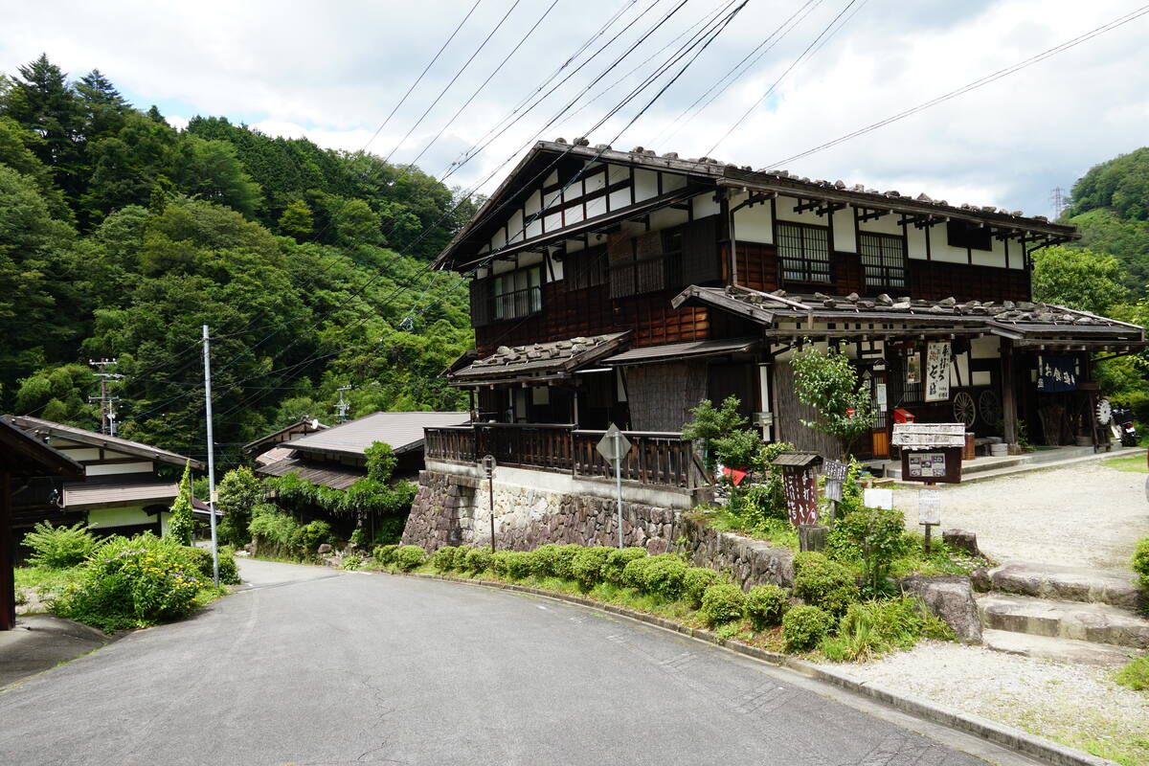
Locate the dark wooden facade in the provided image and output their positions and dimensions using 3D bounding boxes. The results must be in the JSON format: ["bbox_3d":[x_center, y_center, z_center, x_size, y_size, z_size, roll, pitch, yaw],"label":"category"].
[{"bbox_3d":[4.758,-2.072,22.514,15.800,7.900,14.600,-2,-1,-35],"label":"dark wooden facade"}]

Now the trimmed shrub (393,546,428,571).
[{"bbox_3d":[-3.716,3.955,19.500,0.770,0.600,0.750,-2,-1,-11],"label":"trimmed shrub"}]

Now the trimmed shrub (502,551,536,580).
[{"bbox_3d":[-1.010,3.345,15.800,0.640,0.560,0.640,-2,-1,-4],"label":"trimmed shrub"}]

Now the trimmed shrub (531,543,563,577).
[{"bbox_3d":[-0.412,2.680,13.000,0.520,0.500,0.520,-2,-1,-2],"label":"trimmed shrub"}]

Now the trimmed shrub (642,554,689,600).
[{"bbox_3d":[1.210,2.565,11.400,0.630,0.580,0.630,-3,-1,5],"label":"trimmed shrub"}]

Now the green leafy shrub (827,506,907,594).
[{"bbox_3d":[2.861,1.620,8.400,0.750,0.840,0.720,-3,-1,18],"label":"green leafy shrub"}]

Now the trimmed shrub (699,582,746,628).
[{"bbox_3d":[1.631,2.454,9.500,0.520,0.500,0.520,-3,-1,9],"label":"trimmed shrub"}]

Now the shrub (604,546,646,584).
[{"bbox_3d":[0.690,2.456,11.600,0.600,0.530,0.600,-2,-1,3],"label":"shrub"}]

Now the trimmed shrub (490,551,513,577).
[{"bbox_3d":[-1.368,3.414,16.300,0.540,0.520,0.540,-2,-1,-5],"label":"trimmed shrub"}]

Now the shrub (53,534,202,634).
[{"bbox_3d":[-5.380,2.386,10.400,1.750,1.100,1.500,-2,-1,-28],"label":"shrub"}]

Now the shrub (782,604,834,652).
[{"bbox_3d":[1.975,2.073,7.300,0.440,0.410,0.440,-3,-1,14],"label":"shrub"}]

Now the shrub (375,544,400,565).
[{"bbox_3d":[-4.388,4.040,20.200,0.660,0.520,0.660,-2,-1,-13],"label":"shrub"}]

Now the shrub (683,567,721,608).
[{"bbox_3d":[1.413,2.278,9.600,0.450,0.450,0.450,-3,-1,8],"label":"shrub"}]

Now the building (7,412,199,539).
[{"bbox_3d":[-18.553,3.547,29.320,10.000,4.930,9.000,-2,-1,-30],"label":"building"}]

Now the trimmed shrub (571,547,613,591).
[{"bbox_3d":[0.232,2.430,11.300,0.560,0.560,0.560,-2,-1,1],"label":"trimmed shrub"}]

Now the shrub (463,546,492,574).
[{"bbox_3d":[-1.619,2.973,14.500,0.500,0.460,0.500,-2,-1,-7],"label":"shrub"}]

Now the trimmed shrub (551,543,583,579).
[{"bbox_3d":[-0.123,3.084,14.800,0.580,0.600,0.580,-3,-1,-1],"label":"trimmed shrub"}]

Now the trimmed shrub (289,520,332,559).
[{"bbox_3d":[-5.725,3.398,18.700,0.900,0.850,0.900,-2,-1,-17],"label":"trimmed shrub"}]

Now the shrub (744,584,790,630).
[{"bbox_3d":[1.805,2.111,8.100,0.440,0.430,0.440,-3,-1,12],"label":"shrub"}]

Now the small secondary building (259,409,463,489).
[{"bbox_3d":[-5.937,3.480,34.055,9.600,4.670,13.000,-2,-1,-34],"label":"small secondary building"}]

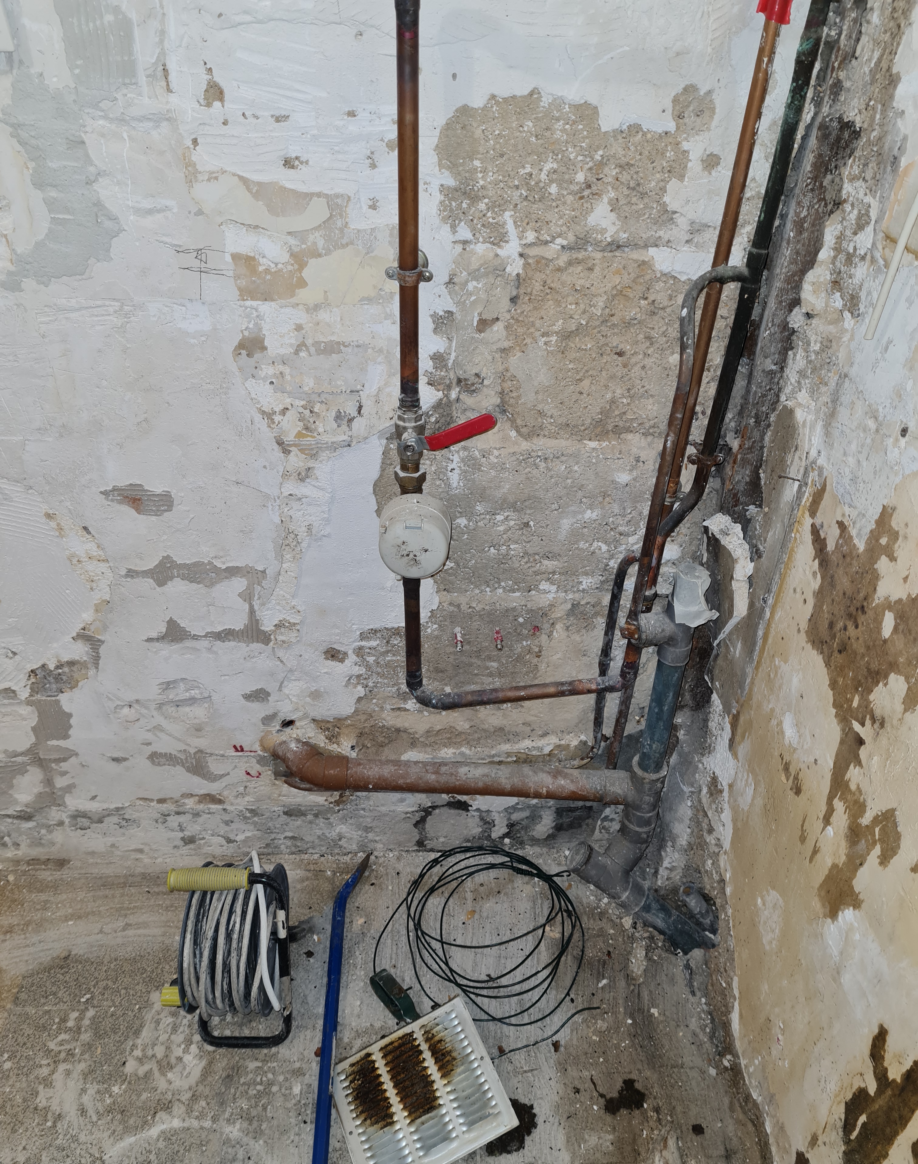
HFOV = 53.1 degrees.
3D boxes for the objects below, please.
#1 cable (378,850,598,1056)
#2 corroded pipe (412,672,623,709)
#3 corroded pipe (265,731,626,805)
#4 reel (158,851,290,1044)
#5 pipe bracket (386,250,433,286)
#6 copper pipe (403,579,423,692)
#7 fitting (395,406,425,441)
[{"bbox_3d":[0.037,0.596,1.541,0.355,0.036,0.380,0,36,-2],"label":"cable"},{"bbox_3d":[0.088,0.169,1.409,0.322,0.036,0.027,-7,36,3],"label":"corroded pipe"},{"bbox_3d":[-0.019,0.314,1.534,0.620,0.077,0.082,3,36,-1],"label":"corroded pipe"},{"bbox_3d":[-0.347,0.540,1.384,0.185,0.292,0.208,0,36,-2],"label":"reel"},{"bbox_3d":[-0.051,-0.357,1.046,0.050,0.025,0.065,6,37,6],"label":"pipe bracket"},{"bbox_3d":[-0.067,0.075,1.333,0.024,0.225,0.024,0,36,-2],"label":"copper pipe"},{"bbox_3d":[-0.061,-0.198,1.145,0.038,0.034,0.038,0,36,-2],"label":"fitting"}]

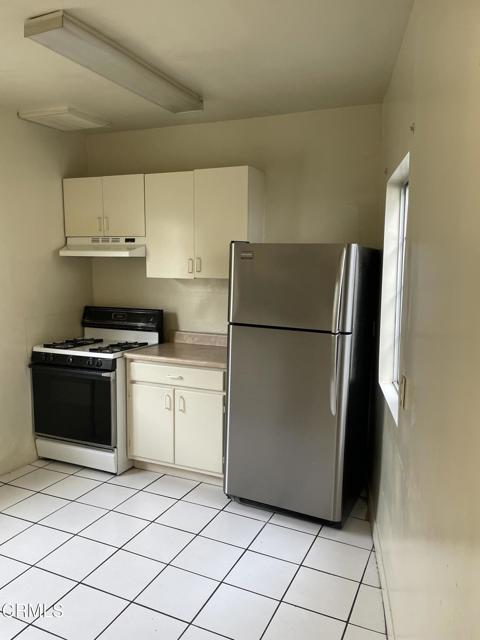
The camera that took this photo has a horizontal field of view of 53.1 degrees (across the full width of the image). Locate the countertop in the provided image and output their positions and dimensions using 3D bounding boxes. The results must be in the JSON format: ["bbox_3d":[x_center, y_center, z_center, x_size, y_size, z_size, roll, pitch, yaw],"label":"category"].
[{"bbox_3d":[-0.305,0.260,3.561,0.810,0.040,0.650,4,7,24],"label":"countertop"}]

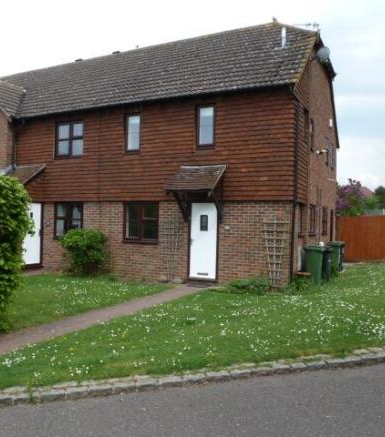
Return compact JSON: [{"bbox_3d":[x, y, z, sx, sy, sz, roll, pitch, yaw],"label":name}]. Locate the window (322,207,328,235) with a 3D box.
[{"bbox_3d":[4.571,0.099,14.051,0.100,0.920,1.220,1,0,26],"label":"window"}]

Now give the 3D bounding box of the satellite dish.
[{"bbox_3d":[4.035,-5.032,12.400,0.460,0.480,0.250,1,-1,-18],"label":"satellite dish"}]

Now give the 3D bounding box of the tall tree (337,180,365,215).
[{"bbox_3d":[8.118,-0.079,20.980,2.300,4.000,2.300,1,-1,30],"label":"tall tree"}]

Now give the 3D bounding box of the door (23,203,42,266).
[{"bbox_3d":[-5.100,0.504,12.993,0.780,2.000,0.080,1,-1,26],"label":"door"}]

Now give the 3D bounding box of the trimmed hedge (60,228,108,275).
[{"bbox_3d":[-3.104,0.940,11.507,1.300,1.280,1.000,1,-1,26],"label":"trimmed hedge"}]

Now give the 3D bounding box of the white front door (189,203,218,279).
[{"bbox_3d":[0.311,0.591,10.496,0.760,1.980,0.070,1,-1,26],"label":"white front door"}]

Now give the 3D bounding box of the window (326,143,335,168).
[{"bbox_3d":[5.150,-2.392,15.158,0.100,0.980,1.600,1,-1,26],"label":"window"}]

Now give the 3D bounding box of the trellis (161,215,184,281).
[{"bbox_3d":[-0.566,0.840,10.840,0.620,1.680,0.040,1,-1,26],"label":"trellis"}]

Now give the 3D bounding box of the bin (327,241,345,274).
[{"bbox_3d":[4.597,1.245,12.900,0.580,1.060,0.530,1,-1,26],"label":"bin"}]

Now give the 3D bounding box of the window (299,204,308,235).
[{"bbox_3d":[2.939,0.034,10.700,0.100,0.850,0.900,1,-1,26],"label":"window"}]

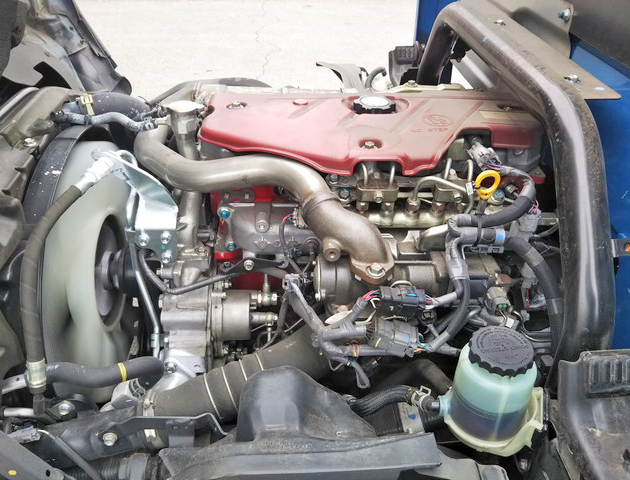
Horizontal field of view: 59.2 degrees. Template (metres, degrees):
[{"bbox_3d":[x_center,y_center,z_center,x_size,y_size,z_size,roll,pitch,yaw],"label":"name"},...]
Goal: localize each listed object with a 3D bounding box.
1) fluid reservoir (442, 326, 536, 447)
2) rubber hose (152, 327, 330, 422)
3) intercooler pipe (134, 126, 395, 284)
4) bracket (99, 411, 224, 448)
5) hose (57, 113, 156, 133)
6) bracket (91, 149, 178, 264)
[{"bbox_3d":[0.215,0.180,0.685,0.108,0.118,0.100,0,29,0],"label":"fluid reservoir"},{"bbox_3d":[-0.101,0.187,0.755,0.255,0.088,0.078,-9,30,-16],"label":"rubber hose"},{"bbox_3d":[-0.085,-0.060,0.862,0.395,0.155,0.270,0,29,0],"label":"intercooler pipe"},{"bbox_3d":[-0.191,0.240,0.695,0.160,0.042,0.035,1,29,3],"label":"bracket"},{"bbox_3d":[-0.347,-0.195,0.920,0.160,0.030,0.045,0,29,0],"label":"hose"},{"bbox_3d":[-0.270,-0.055,0.830,0.122,0.160,0.070,0,29,0],"label":"bracket"}]

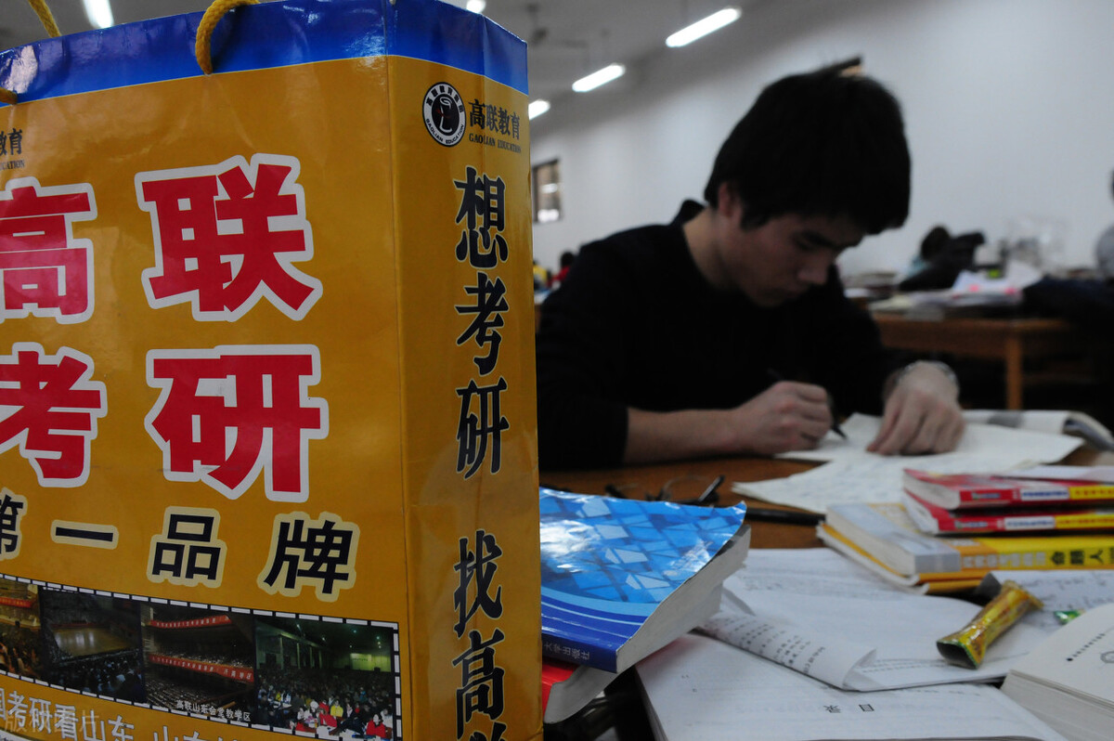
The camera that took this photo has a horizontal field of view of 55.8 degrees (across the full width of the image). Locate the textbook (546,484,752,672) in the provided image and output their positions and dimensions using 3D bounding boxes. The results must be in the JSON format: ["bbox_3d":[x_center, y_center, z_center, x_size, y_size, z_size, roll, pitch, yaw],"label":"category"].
[{"bbox_3d":[-0.016,0.127,0.696,0.238,0.022,0.170,2,20,36],"label":"textbook"}]

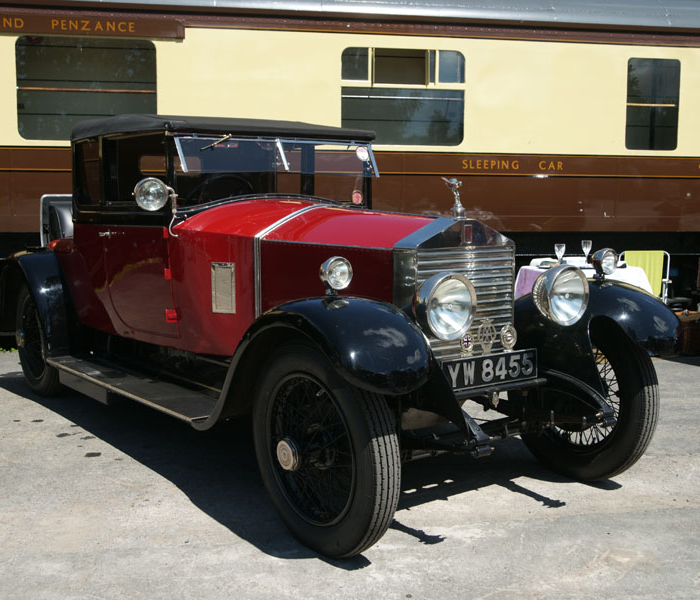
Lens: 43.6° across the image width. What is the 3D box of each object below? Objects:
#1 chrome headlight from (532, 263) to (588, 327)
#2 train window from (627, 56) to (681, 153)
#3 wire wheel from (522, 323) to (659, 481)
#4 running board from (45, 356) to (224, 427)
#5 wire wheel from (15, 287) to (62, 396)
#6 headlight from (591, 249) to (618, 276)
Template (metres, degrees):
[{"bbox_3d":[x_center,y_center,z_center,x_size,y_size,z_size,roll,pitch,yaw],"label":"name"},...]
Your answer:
[{"bbox_3d":[0.830,-0.025,3.626,0.250,0.250,0.190,-5,8,-36],"label":"chrome headlight"},{"bbox_3d":[3.372,-2.172,9.720,0.640,0.990,0.060,-1,6,-9],"label":"train window"},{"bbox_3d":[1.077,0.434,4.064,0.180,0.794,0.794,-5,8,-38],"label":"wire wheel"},{"bbox_3d":[-1.160,0.457,4.705,0.310,0.050,1.960,-5,8,-36],"label":"running board"},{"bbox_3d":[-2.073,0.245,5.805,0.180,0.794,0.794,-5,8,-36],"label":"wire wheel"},{"bbox_3d":[1.120,-0.171,3.925,0.118,0.118,0.105,-5,8,-36],"label":"headlight"}]

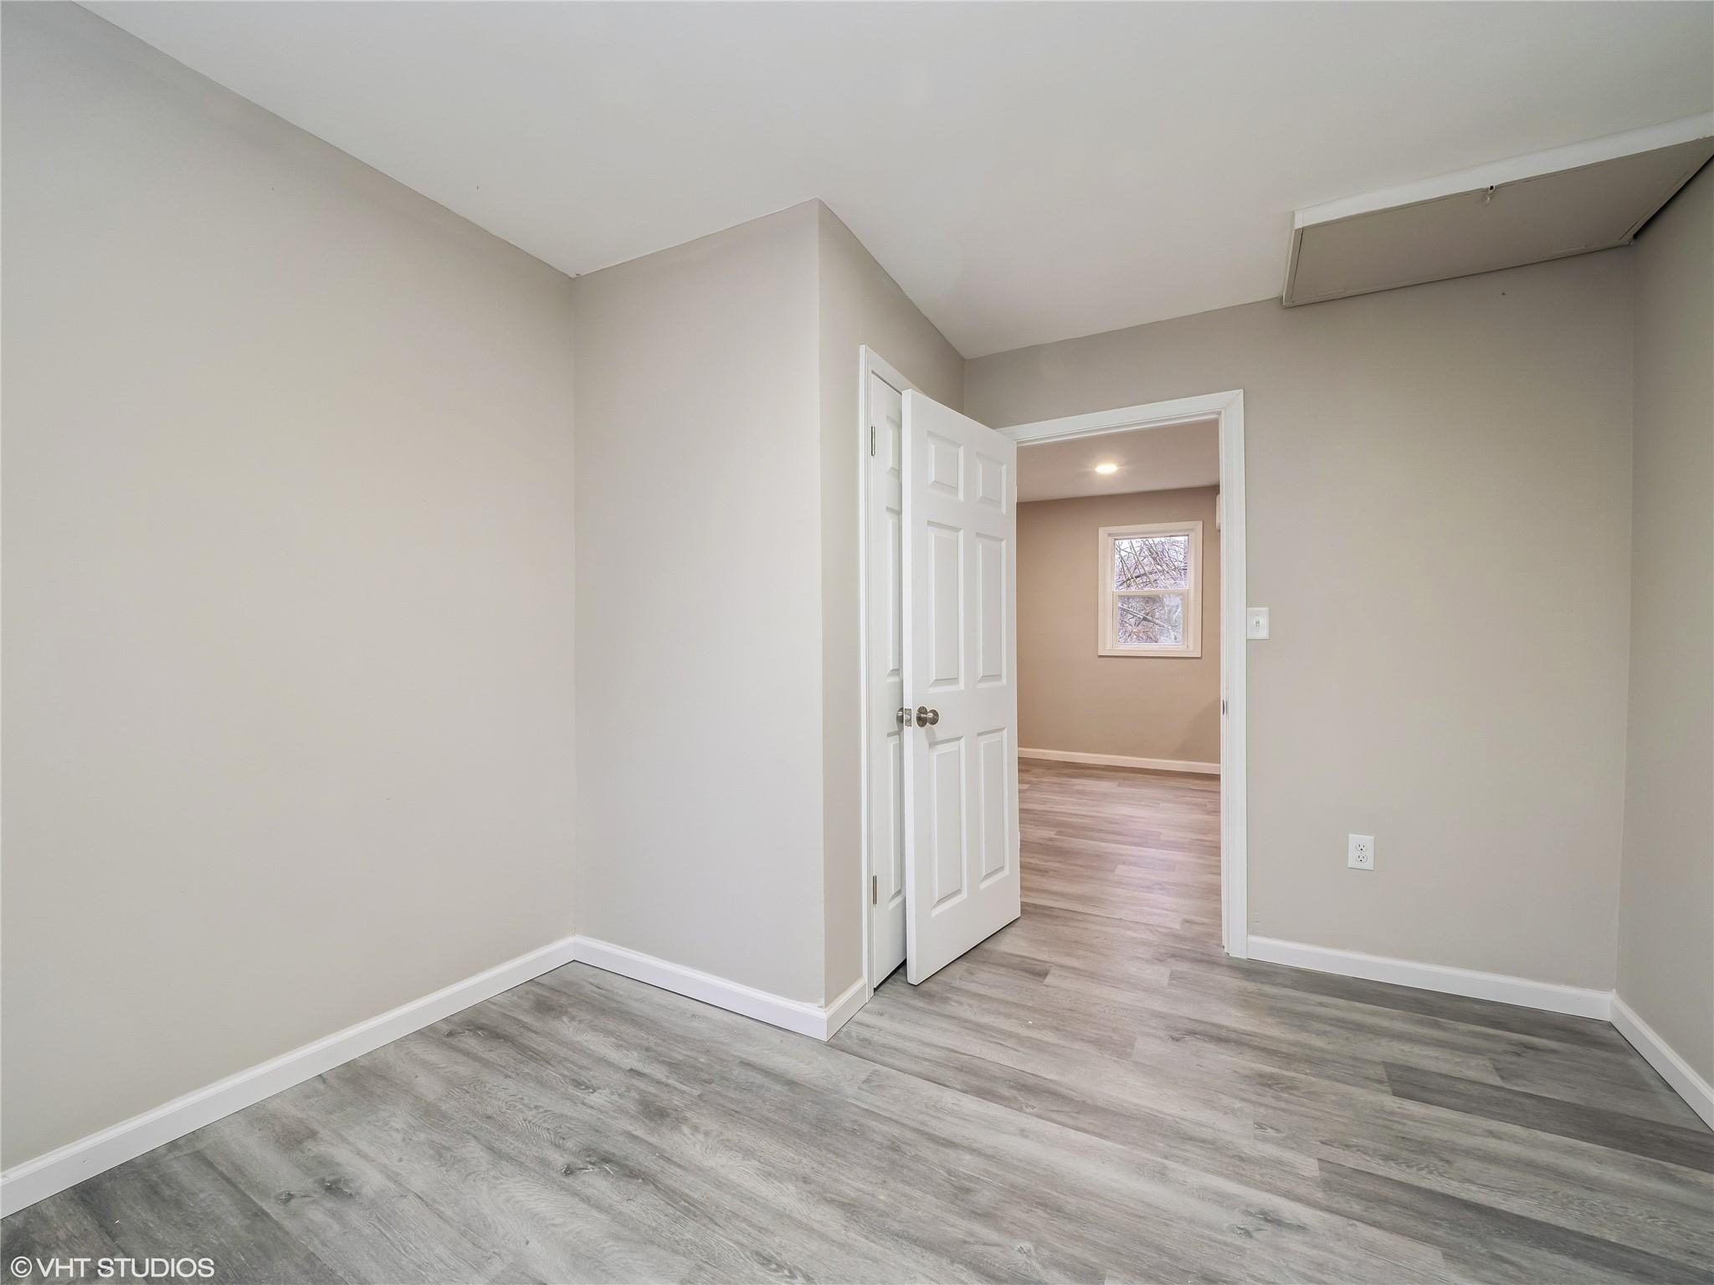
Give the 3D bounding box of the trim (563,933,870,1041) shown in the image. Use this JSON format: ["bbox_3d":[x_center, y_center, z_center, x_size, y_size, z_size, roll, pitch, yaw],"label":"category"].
[{"bbox_3d":[-0.512,1.139,2.423,1.099,0.083,0.251,0,0,29],"label":"trim"}]

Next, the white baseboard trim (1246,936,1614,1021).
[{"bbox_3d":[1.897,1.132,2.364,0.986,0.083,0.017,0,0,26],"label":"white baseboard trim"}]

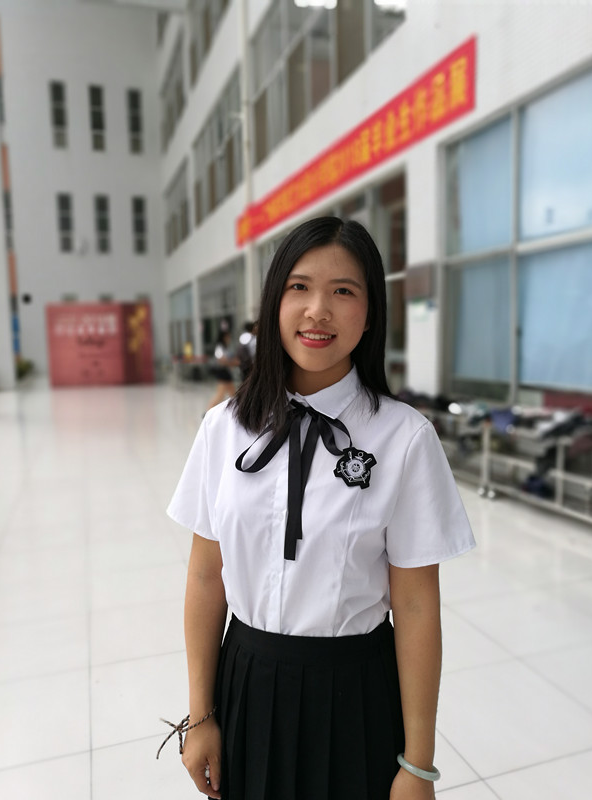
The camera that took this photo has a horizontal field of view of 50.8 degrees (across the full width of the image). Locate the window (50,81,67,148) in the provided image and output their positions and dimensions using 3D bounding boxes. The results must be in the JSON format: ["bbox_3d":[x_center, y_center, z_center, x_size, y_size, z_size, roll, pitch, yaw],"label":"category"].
[{"bbox_3d":[-10.775,-12.948,28.423,0.607,2.881,0.120,-3,6,-19],"label":"window"}]

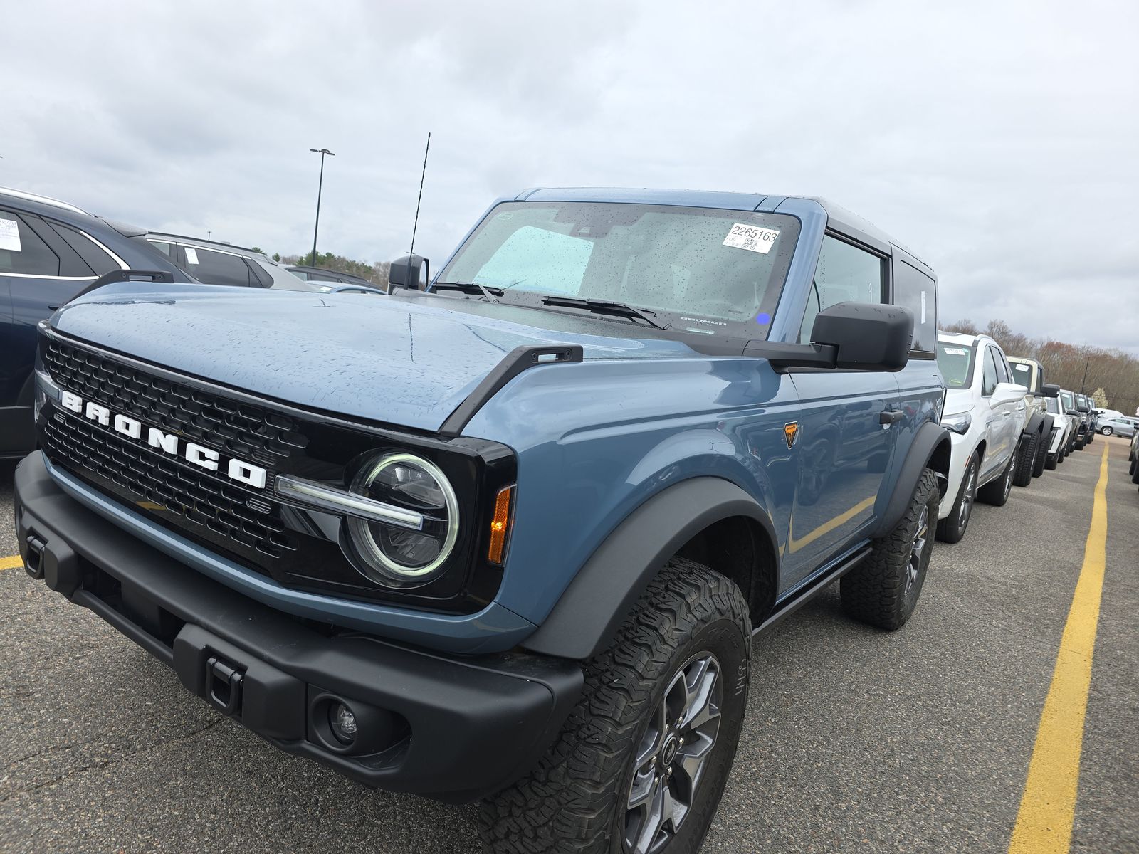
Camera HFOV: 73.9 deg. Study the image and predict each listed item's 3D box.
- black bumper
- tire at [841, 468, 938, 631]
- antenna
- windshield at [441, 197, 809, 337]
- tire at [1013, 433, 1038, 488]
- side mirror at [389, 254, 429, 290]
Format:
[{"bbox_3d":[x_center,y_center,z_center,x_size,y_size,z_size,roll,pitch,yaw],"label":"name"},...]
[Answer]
[{"bbox_3d":[-0.832,0.325,1.633,1.870,0.300,0.350,14,10,34],"label":"black bumper"},{"bbox_3d":[1.615,0.595,3.807,0.280,0.820,0.820,14,10,34],"label":"tire"},{"bbox_3d":[-0.581,-0.828,2.908,0.020,0.580,0.020,14,7,34],"label":"antenna"},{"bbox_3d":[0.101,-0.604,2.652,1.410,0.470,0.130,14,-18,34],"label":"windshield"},{"bbox_3d":[6.320,0.411,10.560,0.300,0.850,0.850,14,12,33],"label":"tire"},{"bbox_3d":[-0.689,-0.637,3.164,0.290,0.190,0.130,14,10,34],"label":"side mirror"}]

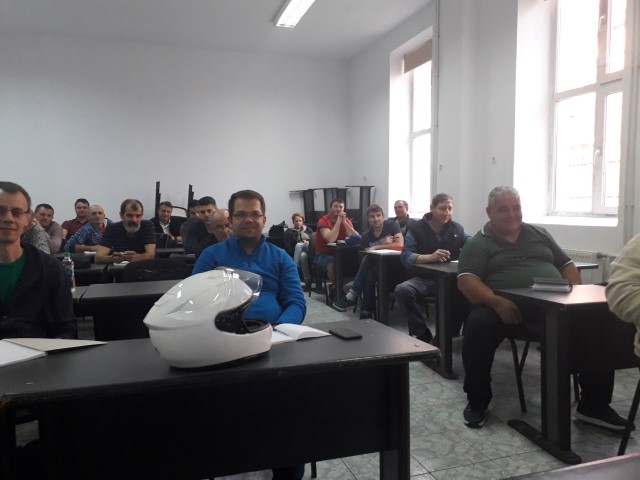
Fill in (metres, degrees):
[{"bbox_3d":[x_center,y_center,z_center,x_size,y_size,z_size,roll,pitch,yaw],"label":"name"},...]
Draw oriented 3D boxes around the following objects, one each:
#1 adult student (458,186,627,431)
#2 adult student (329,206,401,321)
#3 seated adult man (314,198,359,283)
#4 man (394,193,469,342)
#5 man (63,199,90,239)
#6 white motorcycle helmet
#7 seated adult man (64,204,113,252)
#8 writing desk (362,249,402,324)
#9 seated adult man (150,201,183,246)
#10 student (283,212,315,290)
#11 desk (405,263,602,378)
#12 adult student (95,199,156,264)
[{"bbox_3d":[1.201,0.353,2.893,0.800,1.290,0.750,0,3,0],"label":"adult student"},{"bbox_3d":[0.528,0.230,5.664,0.749,1.251,0.768,-1,3,3],"label":"adult student"},{"bbox_3d":[0.221,0.147,6.467,0.580,1.330,0.800,0,3,-5],"label":"seated adult man"},{"bbox_3d":[0.901,0.286,4.071,0.600,1.300,0.800,0,3,-3],"label":"man"},{"bbox_3d":[-3.129,0.153,6.617,0.540,1.330,0.800,-2,3,-23],"label":"man"},{"bbox_3d":[-0.324,0.212,1.468,0.345,0.260,0.250,-1,3,-16],"label":"white motorcycle helmet"},{"bbox_3d":[-2.599,0.236,5.670,0.580,1.260,0.800,-2,3,-23],"label":"seated adult man"},{"bbox_3d":[1.188,0.501,5.285,1.250,0.740,0.550,-1,3,-13],"label":"writing desk"},{"bbox_3d":[-2.119,0.140,6.967,0.520,1.310,0.800,-1,3,-14],"label":"seated adult man"},{"bbox_3d":[-0.334,0.165,7.770,0.500,1.160,0.800,-1,3,-6],"label":"student"},{"bbox_3d":[1.433,0.573,3.907,1.250,0.740,0.550,-1,3,-13],"label":"desk"},{"bbox_3d":[-1.669,0.293,4.321,0.560,1.280,0.820,-1,3,-21],"label":"adult student"}]

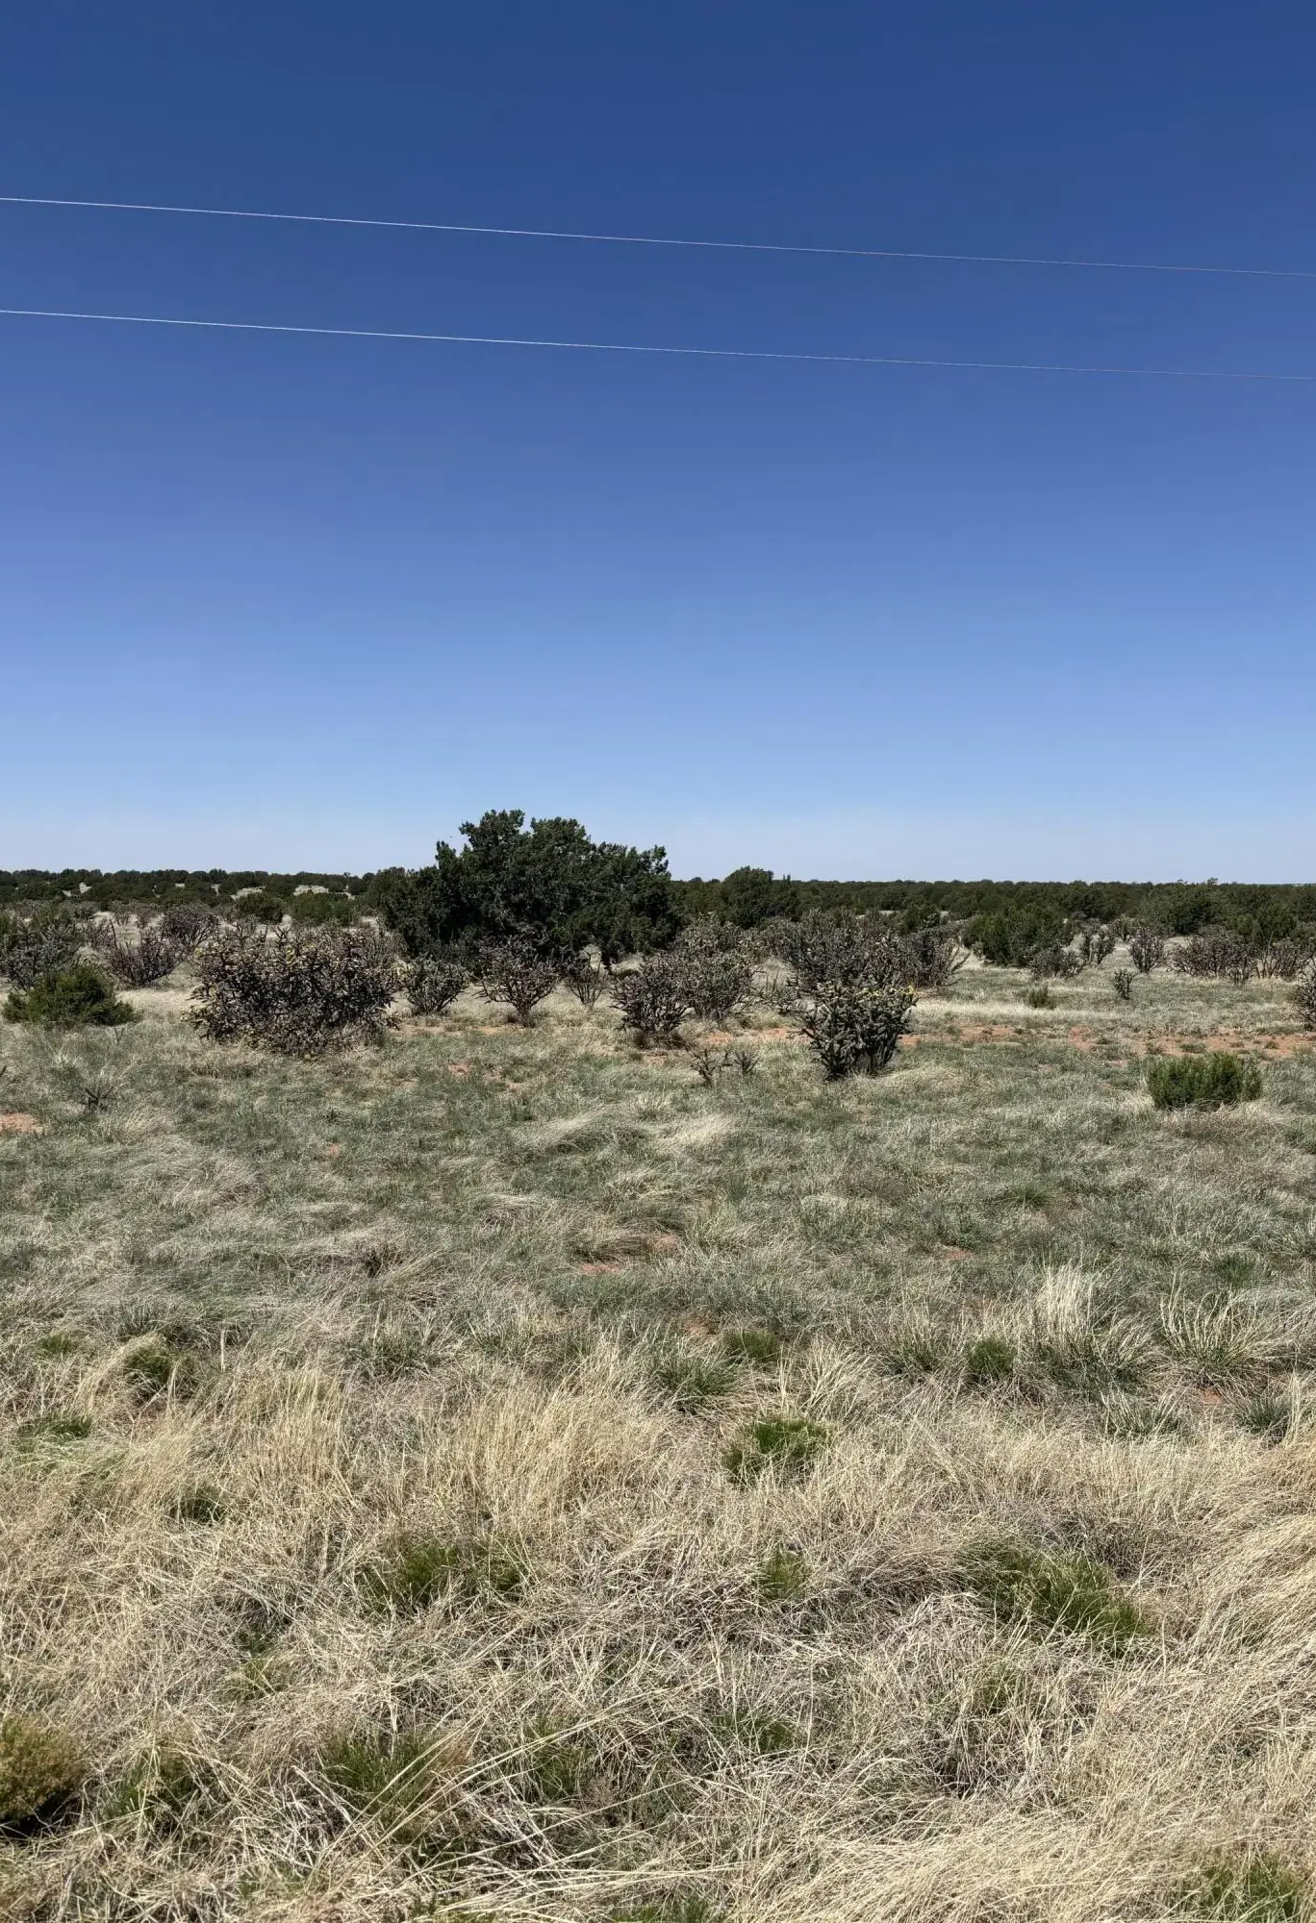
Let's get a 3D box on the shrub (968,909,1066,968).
[{"bbox_3d":[7.948,-0.546,31.921,2.139,1.264,1.925,1,3,14],"label":"shrub"}]

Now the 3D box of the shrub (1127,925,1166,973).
[{"bbox_3d":[9.989,-0.254,29.525,0.730,0.990,0.690,1,3,19],"label":"shrub"}]

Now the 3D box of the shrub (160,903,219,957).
[{"bbox_3d":[-11.462,-0.828,35.296,1.346,1.243,1.211,-1,3,-18],"label":"shrub"}]

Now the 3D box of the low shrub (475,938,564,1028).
[{"bbox_3d":[-1.740,0.234,18.257,1.090,1.130,1.040,0,3,-5],"label":"low shrub"}]

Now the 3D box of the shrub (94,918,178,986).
[{"bbox_3d":[-9.285,-0.163,25.657,1.400,1.190,1.260,-1,3,-20],"label":"shrub"}]

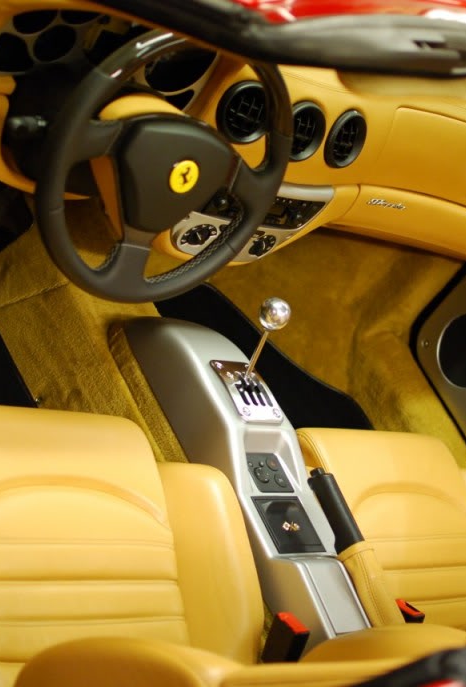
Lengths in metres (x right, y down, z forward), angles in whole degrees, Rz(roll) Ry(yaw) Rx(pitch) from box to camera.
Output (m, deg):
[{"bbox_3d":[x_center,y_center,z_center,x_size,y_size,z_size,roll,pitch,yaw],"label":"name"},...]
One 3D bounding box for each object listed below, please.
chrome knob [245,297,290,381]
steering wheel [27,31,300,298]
[{"bbox_3d":[0.045,-0.005,2.214,0.048,0.139,0.048,4,28,-42],"label":"chrome knob"},{"bbox_3d":[-0.081,-0.224,1.851,0.370,0.370,0.085,6,25,-43],"label":"steering wheel"}]

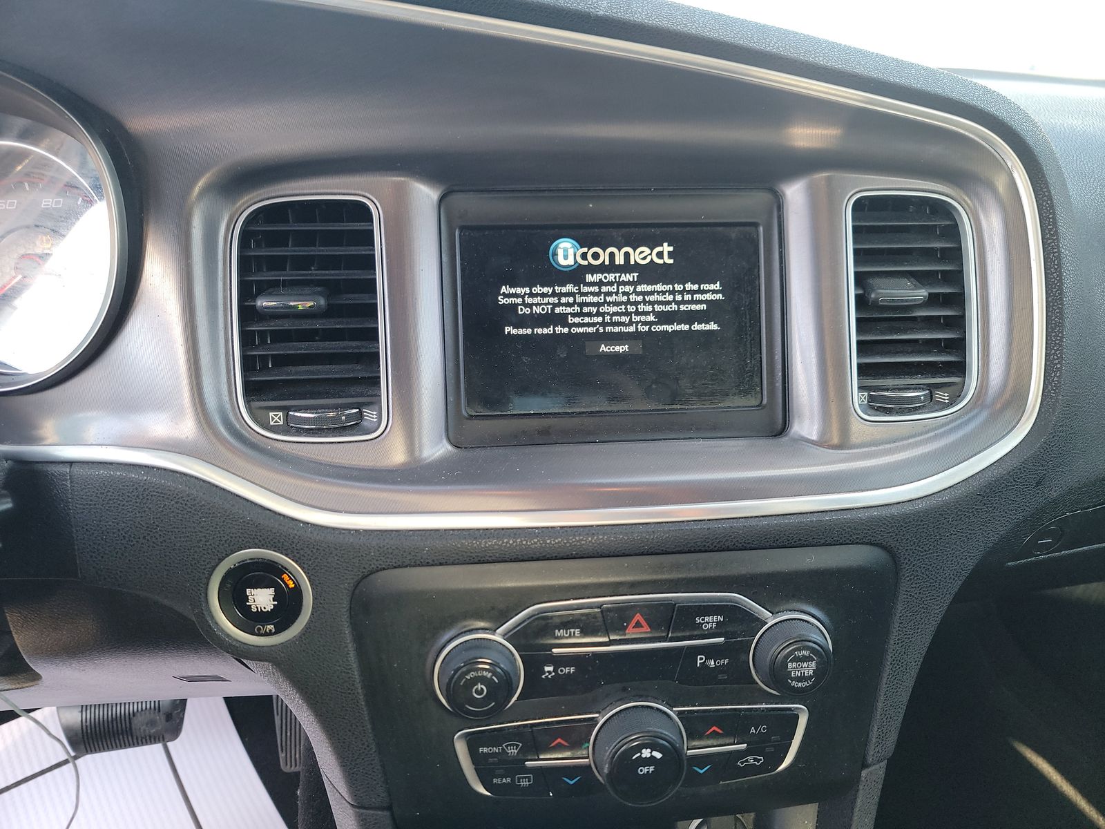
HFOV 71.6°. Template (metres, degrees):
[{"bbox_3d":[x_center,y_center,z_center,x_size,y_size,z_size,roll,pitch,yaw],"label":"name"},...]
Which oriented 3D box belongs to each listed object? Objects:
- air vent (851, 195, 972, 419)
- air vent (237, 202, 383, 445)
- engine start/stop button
[{"bbox_3d":[0.189,-0.057,0.419,0.072,0.122,0.030,-2,0,-5],"label":"air vent"},{"bbox_3d":[-0.121,-0.047,0.393,0.072,0.122,0.030,-2,0,-5],"label":"air vent"},{"bbox_3d":[-0.142,0.088,0.377,0.051,0.051,0.016,-2,8,-1],"label":"engine start/stop button"}]

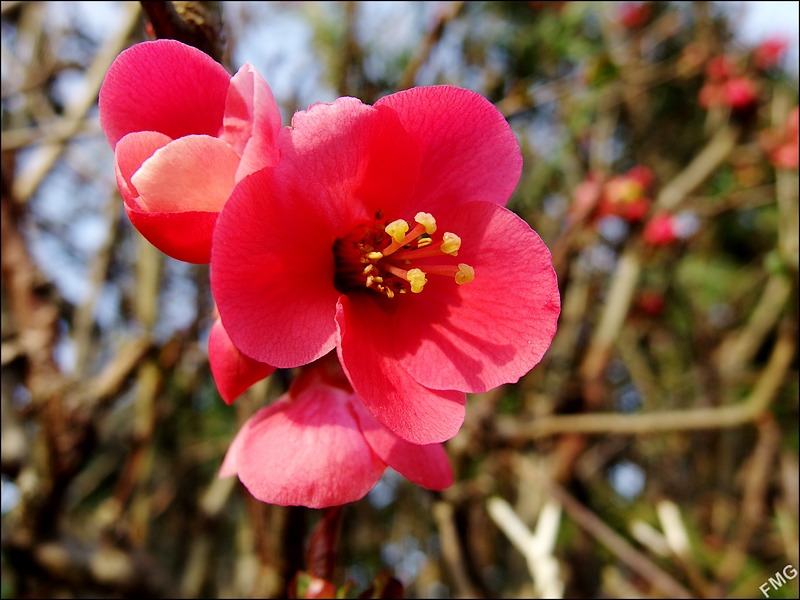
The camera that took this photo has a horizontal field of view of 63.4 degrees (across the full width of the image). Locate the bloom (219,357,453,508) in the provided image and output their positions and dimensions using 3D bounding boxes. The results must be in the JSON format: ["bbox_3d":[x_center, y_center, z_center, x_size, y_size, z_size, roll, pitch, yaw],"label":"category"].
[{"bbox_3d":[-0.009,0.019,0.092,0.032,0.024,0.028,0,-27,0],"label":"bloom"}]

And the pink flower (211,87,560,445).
[{"bbox_3d":[-0.004,-0.004,0.081,0.042,0.042,0.020,0,-3,-24],"label":"pink flower"}]

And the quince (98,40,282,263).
[{"bbox_3d":[-0.029,-0.021,0.092,0.026,0.029,0.025,0,-27,8],"label":"quince"}]

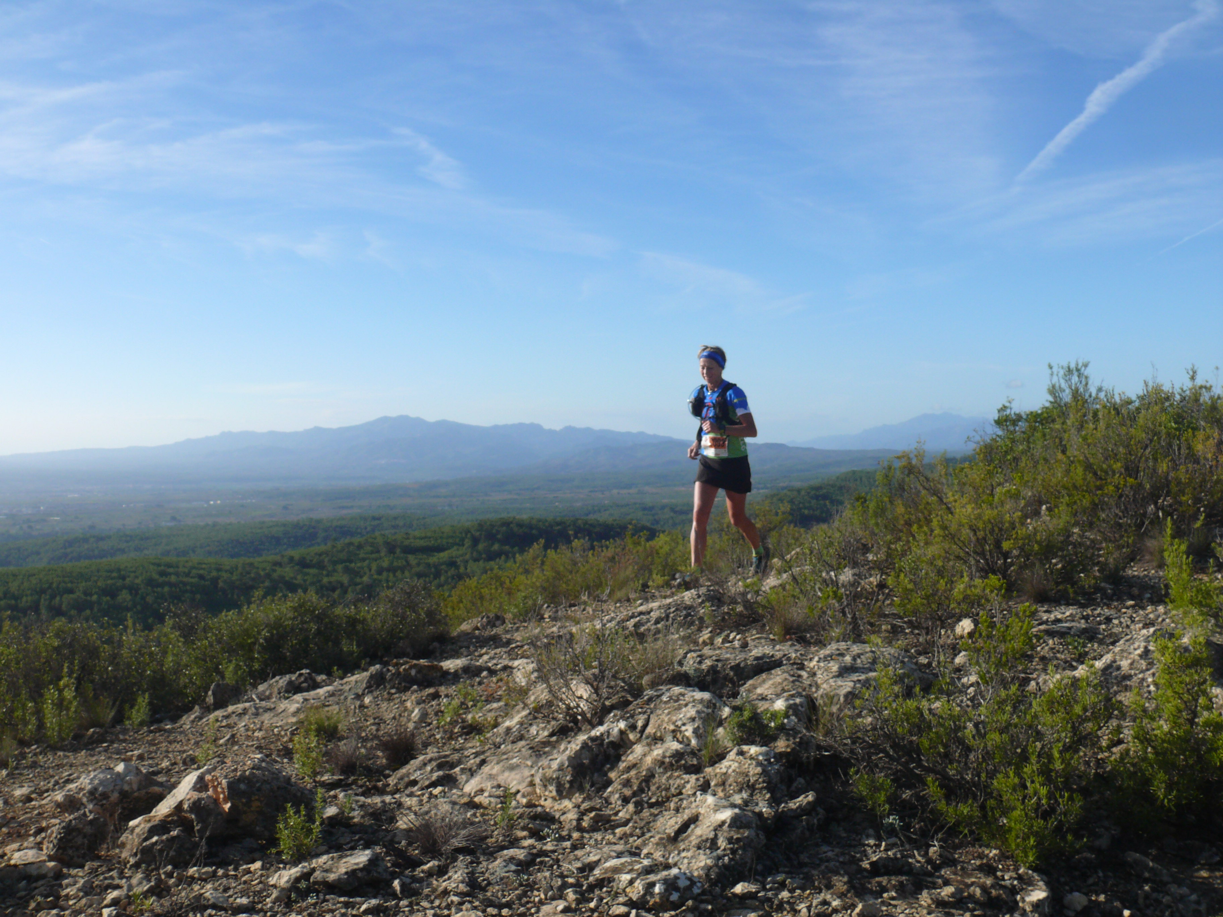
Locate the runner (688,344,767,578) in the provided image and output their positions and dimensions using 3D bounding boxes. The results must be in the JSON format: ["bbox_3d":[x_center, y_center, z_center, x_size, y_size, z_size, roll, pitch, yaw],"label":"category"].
[{"bbox_3d":[0.774,0.016,8.350,0.500,1.570,0.680,0,0,27],"label":"runner"}]

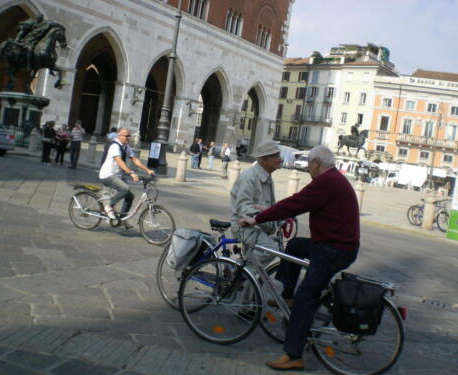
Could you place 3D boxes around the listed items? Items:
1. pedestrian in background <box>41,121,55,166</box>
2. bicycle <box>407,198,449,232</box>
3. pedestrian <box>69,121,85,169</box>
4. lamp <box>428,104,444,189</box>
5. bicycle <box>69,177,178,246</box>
[{"bbox_3d":[-6.859,-1.662,20.800,0.420,1.680,0.500,6,4,-24],"label":"pedestrian in background"},{"bbox_3d":[6.198,0.782,16.900,0.570,0.980,1.660,5,5,-35],"label":"bicycle"},{"bbox_3d":[-5.430,-1.525,19.700,0.420,1.730,0.520,5,5,-37],"label":"pedestrian"},{"bbox_3d":[24.489,-4.855,65.000,0.800,10.400,0.900,8,4,-1],"label":"lamp"},{"bbox_3d":[-1.602,0.265,8.330,1.820,1.030,0.600,9,4,19],"label":"bicycle"}]

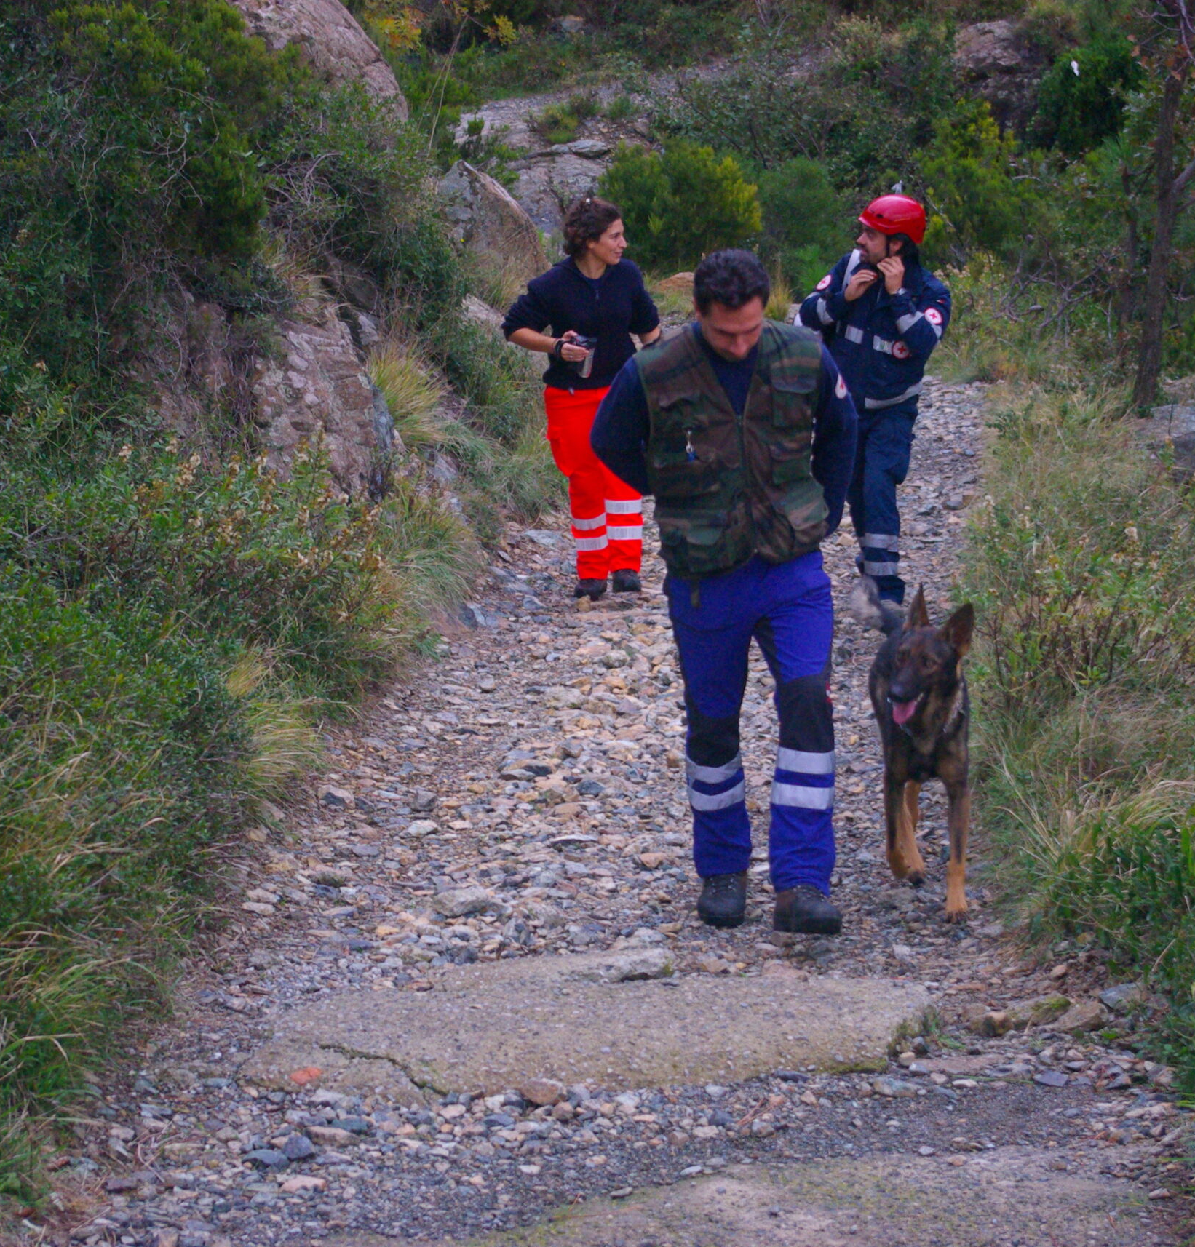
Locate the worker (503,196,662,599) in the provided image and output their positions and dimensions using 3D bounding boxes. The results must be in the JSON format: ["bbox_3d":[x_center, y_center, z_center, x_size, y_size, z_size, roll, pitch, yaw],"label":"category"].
[{"bbox_3d":[-0.064,-0.940,17.700,0.650,1.680,0.450,0,0,-9],"label":"worker"}]

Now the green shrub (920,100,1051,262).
[{"bbox_3d":[2.922,-3.311,32.000,1.000,1.250,1.000,0,0,0],"label":"green shrub"}]

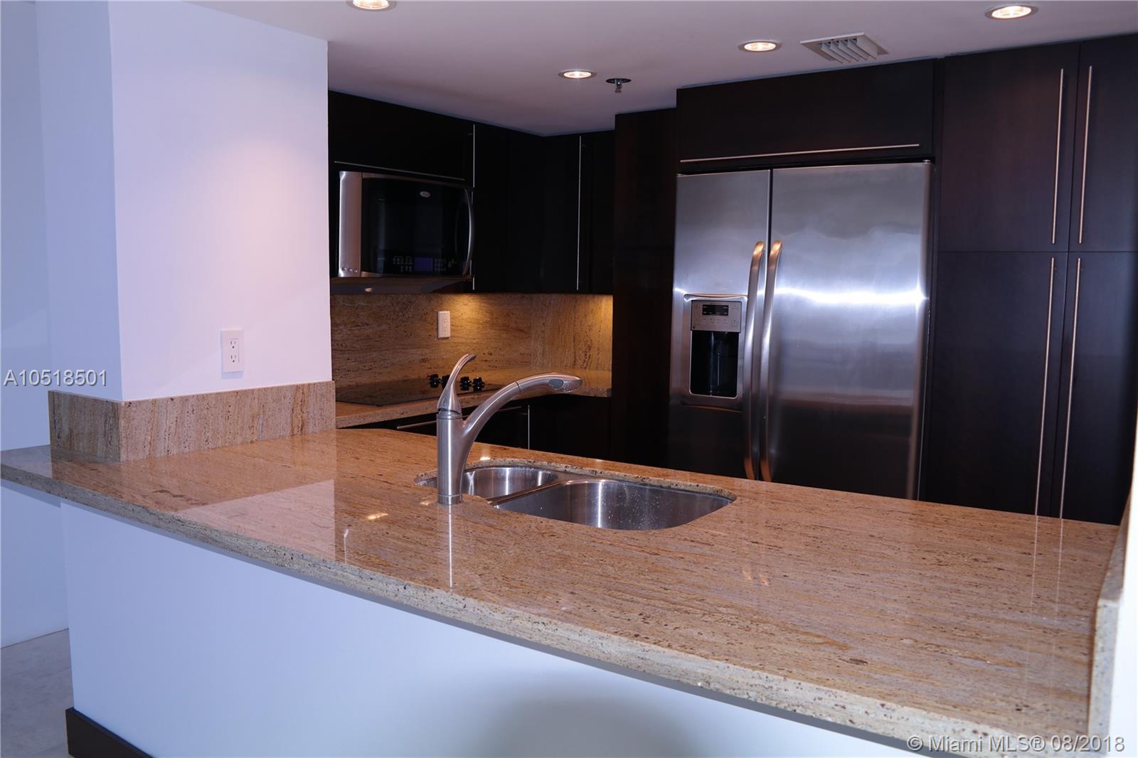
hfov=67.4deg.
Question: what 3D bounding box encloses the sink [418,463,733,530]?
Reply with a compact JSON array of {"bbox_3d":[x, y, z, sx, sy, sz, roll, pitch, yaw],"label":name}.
[{"bbox_3d":[-0.018,0.370,1.963,0.760,0.220,0.470,4,7,32],"label":"sink"}]

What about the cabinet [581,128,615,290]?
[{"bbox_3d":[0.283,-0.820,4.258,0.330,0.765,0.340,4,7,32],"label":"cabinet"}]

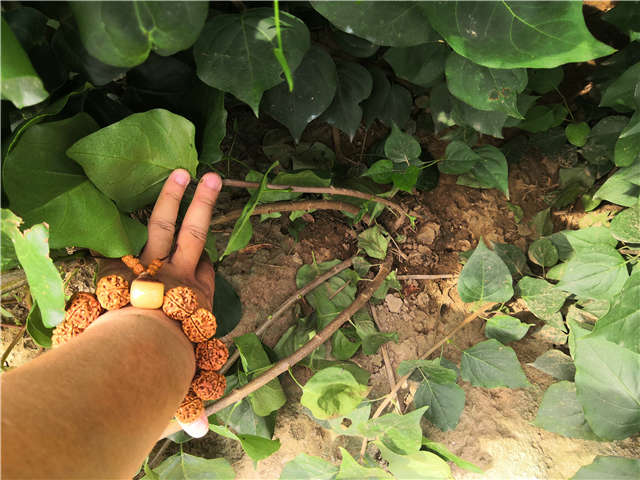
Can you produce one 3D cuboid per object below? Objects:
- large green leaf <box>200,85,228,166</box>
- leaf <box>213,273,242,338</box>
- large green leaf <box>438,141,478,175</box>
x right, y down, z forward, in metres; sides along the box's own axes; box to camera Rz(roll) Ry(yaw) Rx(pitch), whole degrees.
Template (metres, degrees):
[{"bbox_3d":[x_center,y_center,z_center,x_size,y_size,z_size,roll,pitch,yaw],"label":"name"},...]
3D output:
[{"bbox_3d":[-0.126,-0.137,0.580,0.046,0.113,0.025,-20,30,-31],"label":"large green leaf"},{"bbox_3d":[-0.108,0.064,0.505,0.056,0.020,0.076,-2,66,-6],"label":"leaf"},{"bbox_3d":[0.175,-0.104,0.630,0.046,0.020,0.042,-11,51,-9],"label":"large green leaf"}]

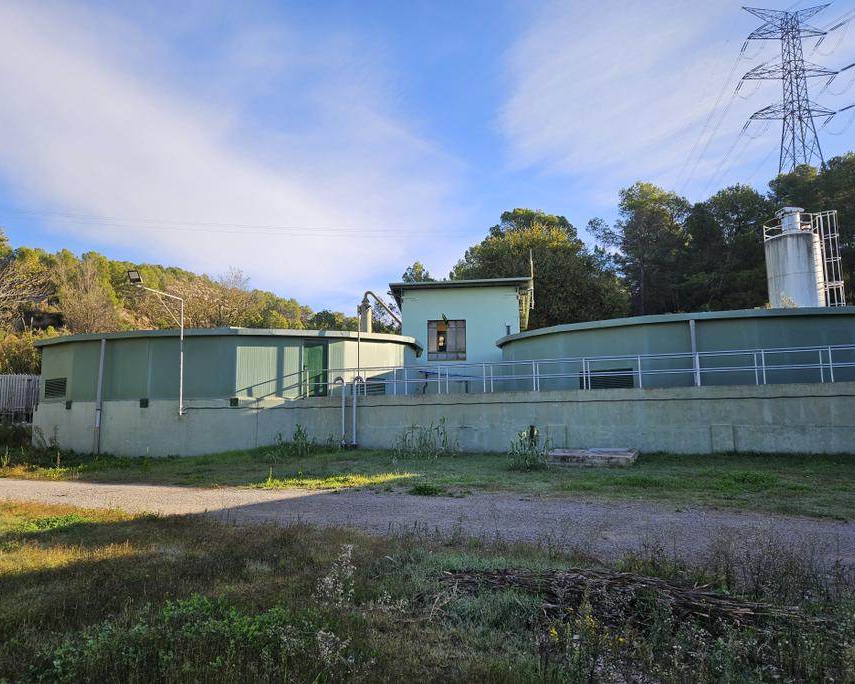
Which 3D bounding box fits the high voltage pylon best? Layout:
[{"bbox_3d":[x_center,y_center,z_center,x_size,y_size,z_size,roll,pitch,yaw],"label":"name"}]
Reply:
[{"bbox_3d":[65.061,-42.183,106.319,16.200,37.000,6.800,-1,-7,6],"label":"high voltage pylon"}]

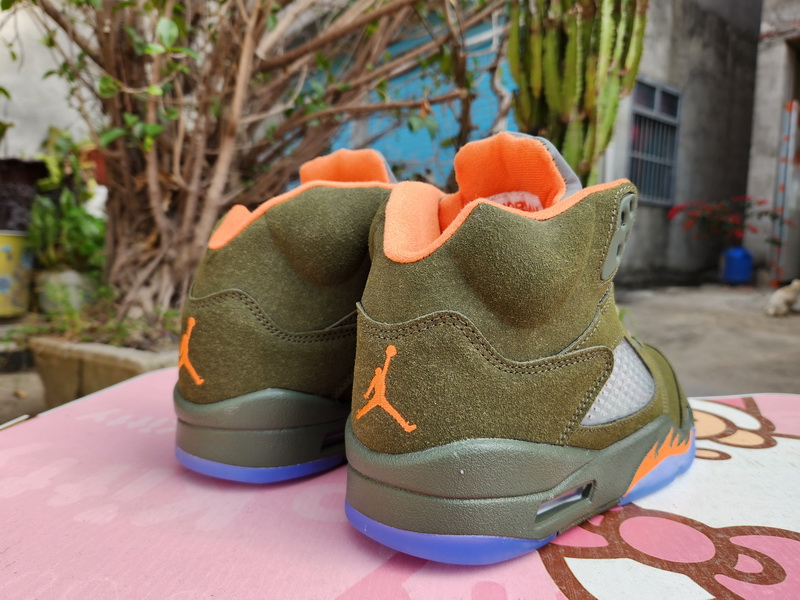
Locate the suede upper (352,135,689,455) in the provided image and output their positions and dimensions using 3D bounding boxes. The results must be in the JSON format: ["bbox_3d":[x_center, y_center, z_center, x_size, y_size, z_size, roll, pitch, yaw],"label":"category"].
[{"bbox_3d":[0.097,-0.010,0.310,0.288,0.157,0.107,-1,5,-43],"label":"suede upper"}]

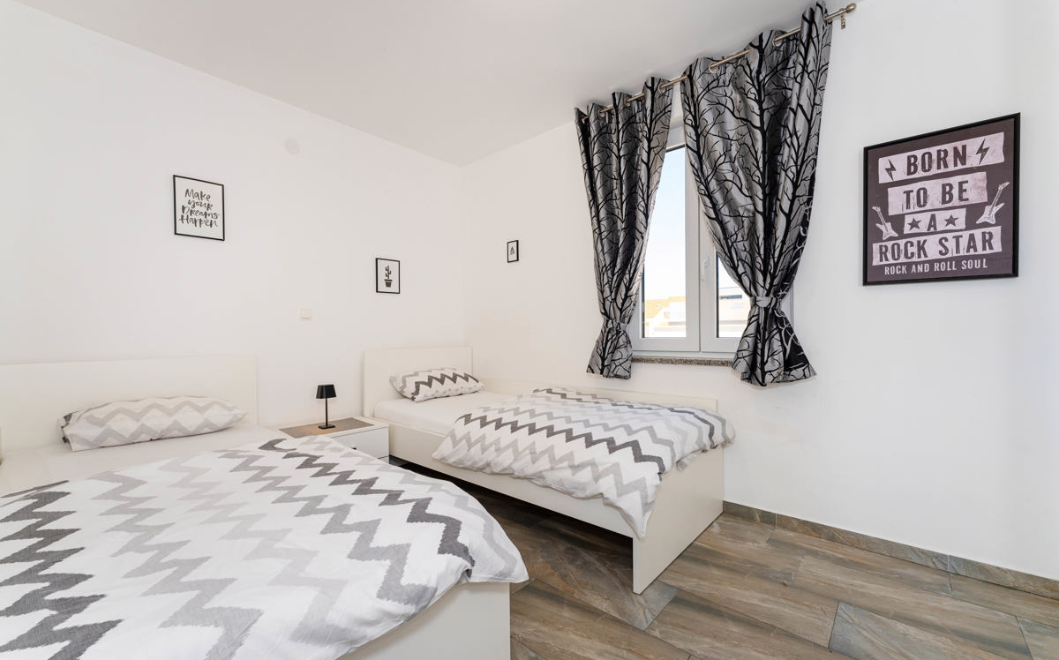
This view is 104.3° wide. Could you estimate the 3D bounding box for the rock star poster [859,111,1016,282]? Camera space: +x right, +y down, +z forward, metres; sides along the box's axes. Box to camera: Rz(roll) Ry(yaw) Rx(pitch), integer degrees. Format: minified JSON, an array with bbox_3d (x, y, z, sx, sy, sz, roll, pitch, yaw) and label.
[{"bbox_3d":[1.692,-0.511,1.720,0.457,0.621,0.023,0,0,41],"label":"rock star poster"}]

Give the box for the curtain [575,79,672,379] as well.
[{"bbox_3d":[0.581,-0.588,2.599,0.680,1.775,0.132,0,0,41],"label":"curtain"}]

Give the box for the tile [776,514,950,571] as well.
[{"bbox_3d":[1.505,0.968,1.910,0.615,0.067,0.010,0,0,41],"label":"tile"}]

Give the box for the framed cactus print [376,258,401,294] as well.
[{"bbox_3d":[-1.090,-0.414,3.191,0.018,0.254,0.198,0,0,41],"label":"framed cactus print"}]

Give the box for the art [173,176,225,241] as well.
[{"bbox_3d":[-1.854,-0.681,2.322,0.018,0.319,0.216,0,0,41],"label":"art"}]

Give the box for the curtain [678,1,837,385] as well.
[{"bbox_3d":[1.132,-0.601,2.115,0.687,1.758,0.132,0,0,41],"label":"curtain"}]

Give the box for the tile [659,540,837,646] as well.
[{"bbox_3d":[0.814,1.013,1.616,0.616,0.012,0.300,0,0,41],"label":"tile"}]

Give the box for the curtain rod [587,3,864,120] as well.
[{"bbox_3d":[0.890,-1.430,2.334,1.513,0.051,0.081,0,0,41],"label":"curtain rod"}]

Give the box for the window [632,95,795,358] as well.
[{"bbox_3d":[1.010,-0.550,2.438,0.964,1.428,0.091,0,0,41],"label":"window"}]

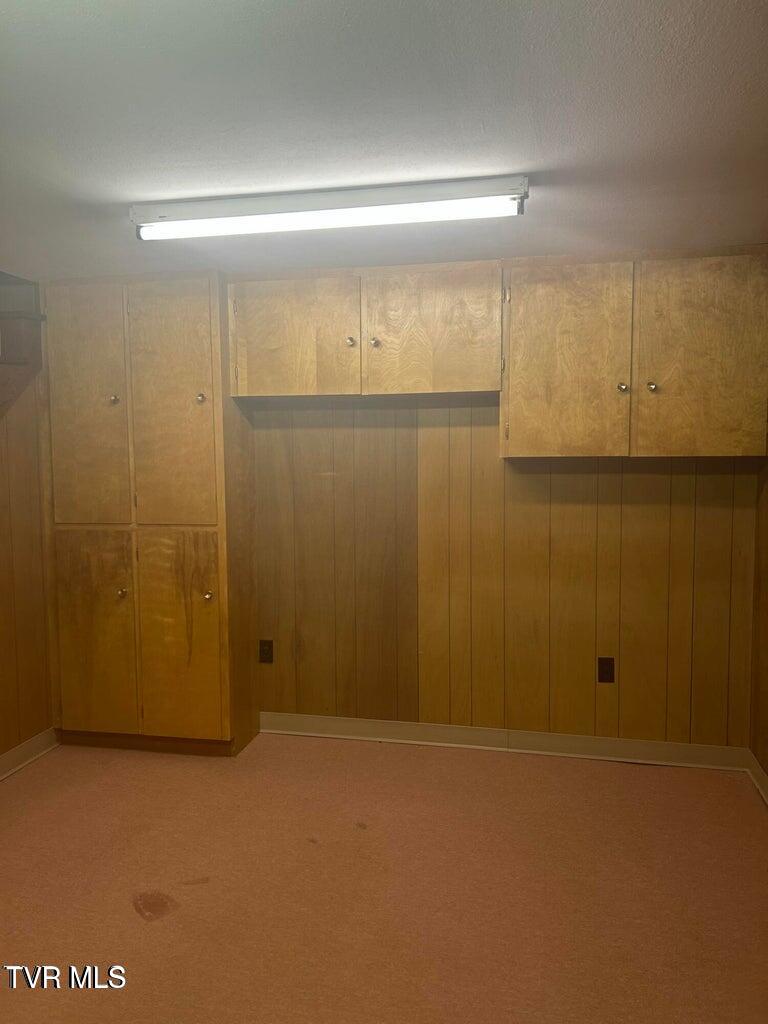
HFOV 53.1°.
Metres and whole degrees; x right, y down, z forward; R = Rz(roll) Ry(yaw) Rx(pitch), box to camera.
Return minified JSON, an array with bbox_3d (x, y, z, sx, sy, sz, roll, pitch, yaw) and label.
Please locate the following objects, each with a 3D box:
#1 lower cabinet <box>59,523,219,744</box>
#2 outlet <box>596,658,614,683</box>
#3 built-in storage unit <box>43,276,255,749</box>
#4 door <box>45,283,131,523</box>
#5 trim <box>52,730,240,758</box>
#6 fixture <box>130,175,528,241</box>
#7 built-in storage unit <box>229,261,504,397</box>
[{"bbox_3d":[-1.095,0.539,3.693,0.860,0.963,0.359,1,5,12],"label":"lower cabinet"},{"bbox_3d":[0.996,0.710,3.440,0.070,0.115,0.012,1,5,12],"label":"outlet"},{"bbox_3d":[-1.094,0.028,3.647,0.893,2.169,0.359,1,5,12],"label":"built-in storage unit"},{"bbox_3d":[-1.347,-0.485,3.524,0.391,1.078,0.021,1,5,13],"label":"door"},{"bbox_3d":[-1.113,1.073,3.616,0.893,0.091,0.020,1,5,12],"label":"trim"},{"bbox_3d":[-0.182,-0.904,2.327,1.219,0.093,0.110,1,5,12],"label":"fixture"},{"bbox_3d":[-0.073,-0.780,3.398,1.188,0.530,0.278,1,5,12],"label":"built-in storage unit"}]

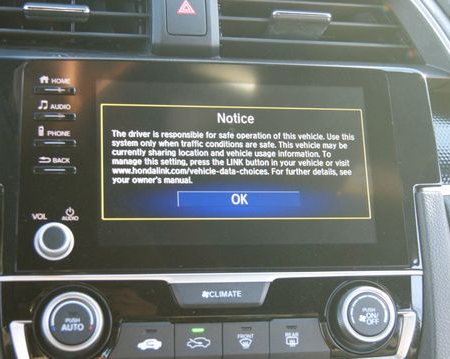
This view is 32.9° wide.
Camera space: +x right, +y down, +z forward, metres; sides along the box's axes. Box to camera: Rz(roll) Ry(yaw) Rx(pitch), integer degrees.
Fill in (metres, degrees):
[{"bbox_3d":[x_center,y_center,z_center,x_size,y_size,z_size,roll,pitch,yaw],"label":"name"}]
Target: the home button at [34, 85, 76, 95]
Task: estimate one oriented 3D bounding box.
[{"bbox_3d":[-0.091,-0.048,0.411,0.022,0.005,0.004,0,-13,-11],"label":"home button"}]

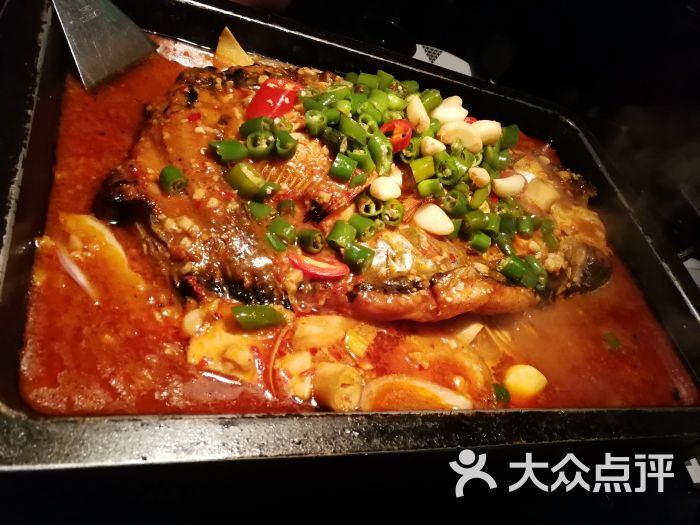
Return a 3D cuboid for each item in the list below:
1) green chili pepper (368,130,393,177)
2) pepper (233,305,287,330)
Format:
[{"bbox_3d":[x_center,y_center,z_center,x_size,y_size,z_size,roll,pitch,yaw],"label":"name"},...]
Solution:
[{"bbox_3d":[0.017,-0.062,0.311,0.011,0.011,0.026,-13,80,-36],"label":"green chili pepper"},{"bbox_3d":[-0.040,0.024,0.239,0.023,0.010,0.011,-2,55,-31],"label":"pepper"}]

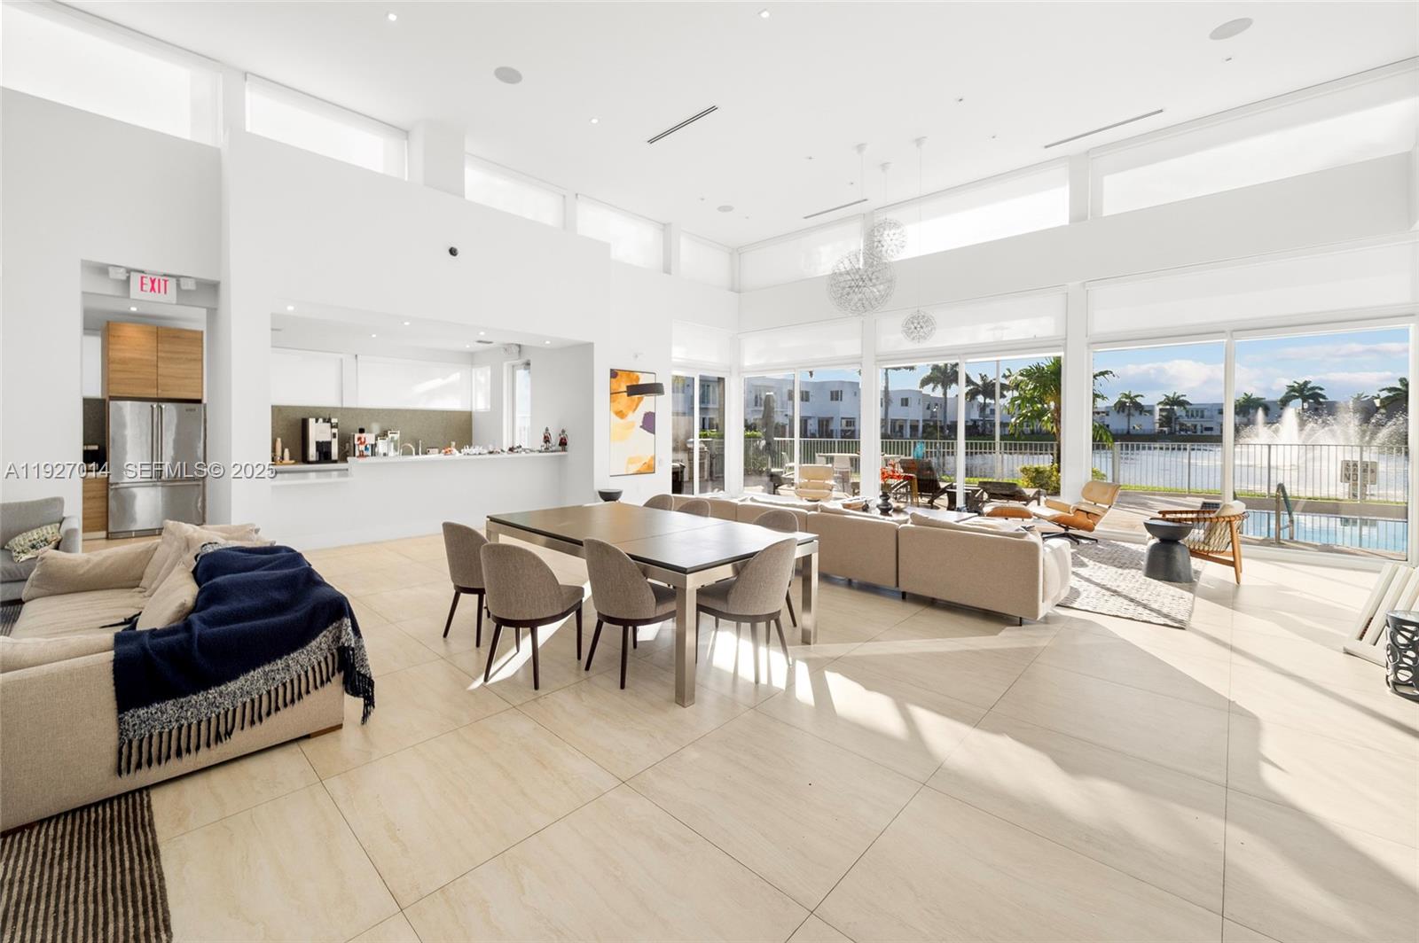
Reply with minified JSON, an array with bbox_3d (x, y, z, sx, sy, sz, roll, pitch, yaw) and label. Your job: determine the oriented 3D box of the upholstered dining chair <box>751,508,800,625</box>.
[{"bbox_3d":[0.357,0.757,4.237,0.510,0.830,0.570,3,4,43],"label":"upholstered dining chair"}]

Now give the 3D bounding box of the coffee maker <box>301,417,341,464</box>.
[{"bbox_3d":[-6.708,-0.509,9.494,0.480,0.720,0.400,4,6,42],"label":"coffee maker"}]

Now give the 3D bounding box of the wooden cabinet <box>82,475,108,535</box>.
[{"bbox_3d":[-8.520,0.472,7.428,0.620,0.900,0.550,4,6,42],"label":"wooden cabinet"}]

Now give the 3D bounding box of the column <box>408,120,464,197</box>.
[{"bbox_3d":[-3.423,-3.859,6.922,0.500,0.830,0.490,4,6,42],"label":"column"}]

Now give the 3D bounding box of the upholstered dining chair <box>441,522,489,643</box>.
[{"bbox_3d":[-1.635,0.774,4.062,0.510,0.820,0.550,2,5,29],"label":"upholstered dining chair"}]

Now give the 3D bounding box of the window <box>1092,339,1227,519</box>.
[{"bbox_3d":[5.701,-0.399,7.051,1.360,2.500,0.100,4,6,42],"label":"window"}]

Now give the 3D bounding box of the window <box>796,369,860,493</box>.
[{"bbox_3d":[2.207,-0.648,10.253,1.360,2.500,0.100,4,6,42],"label":"window"}]

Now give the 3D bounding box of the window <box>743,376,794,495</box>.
[{"bbox_3d":[1.196,-0.725,11.415,1.360,2.500,0.100,3,4,43],"label":"window"}]

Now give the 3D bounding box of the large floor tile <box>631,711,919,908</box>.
[{"bbox_3d":[0.274,1.325,2.326,0.915,0.012,0.870,4,6,42],"label":"large floor tile"}]

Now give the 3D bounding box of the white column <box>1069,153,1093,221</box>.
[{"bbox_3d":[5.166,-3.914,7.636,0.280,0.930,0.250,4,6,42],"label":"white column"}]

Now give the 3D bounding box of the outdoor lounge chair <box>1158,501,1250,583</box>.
[{"bbox_3d":[5.153,0.702,5.812,0.760,0.750,0.720,3,4,43],"label":"outdoor lounge chair"}]

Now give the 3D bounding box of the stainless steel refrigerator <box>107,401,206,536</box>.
[{"bbox_3d":[-7.834,-0.034,7.813,0.740,1.800,0.920,3,4,43],"label":"stainless steel refrigerator"}]

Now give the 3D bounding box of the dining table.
[{"bbox_3d":[-0.543,0.793,4.262,2.430,0.750,1.330,4,6,42],"label":"dining table"}]

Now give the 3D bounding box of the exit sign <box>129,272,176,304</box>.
[{"bbox_3d":[-6.393,-2.101,6.334,0.060,0.270,0.350,3,4,43],"label":"exit sign"}]

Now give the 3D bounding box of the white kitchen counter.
[{"bbox_3d":[-4.016,0.316,8.021,0.600,1.120,4.000,4,6,42],"label":"white kitchen counter"}]

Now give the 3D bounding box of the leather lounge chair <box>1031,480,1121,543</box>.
[{"bbox_3d":[5.063,0.540,7.629,0.840,0.820,0.800,-1,3,-16],"label":"leather lounge chair"}]

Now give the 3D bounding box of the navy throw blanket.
[{"bbox_3d":[-2.365,0.813,2.788,1.040,0.710,0.870,3,4,43],"label":"navy throw blanket"}]

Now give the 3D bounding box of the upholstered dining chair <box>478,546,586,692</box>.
[{"bbox_3d":[-1.102,0.828,3.438,0.510,0.810,0.550,1,4,16],"label":"upholstered dining chair"}]

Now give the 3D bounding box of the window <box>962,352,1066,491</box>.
[{"bbox_3d":[4.552,-0.478,8.309,1.420,2.500,0.100,3,4,43],"label":"window"}]

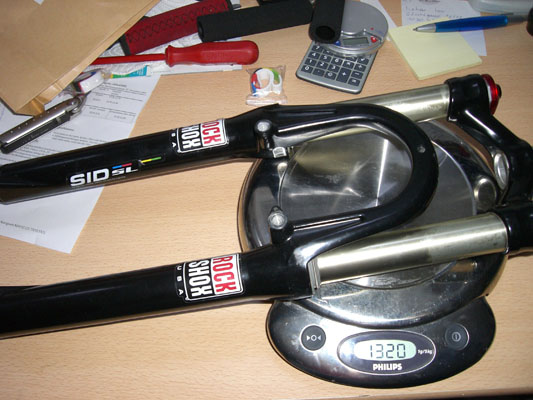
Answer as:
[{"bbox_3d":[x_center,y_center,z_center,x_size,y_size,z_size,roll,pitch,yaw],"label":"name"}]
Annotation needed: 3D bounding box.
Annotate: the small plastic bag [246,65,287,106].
[{"bbox_3d":[0.000,-0.120,0.610,0.042,0.013,0.046,-1,58,0],"label":"small plastic bag"}]

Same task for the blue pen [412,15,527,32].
[{"bbox_3d":[0.230,-0.196,0.653,0.135,0.015,0.015,-6,58,-4],"label":"blue pen"}]

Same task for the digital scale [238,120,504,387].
[{"bbox_3d":[0.090,0.021,0.497,0.231,0.054,0.260,0,58,0],"label":"digital scale"}]

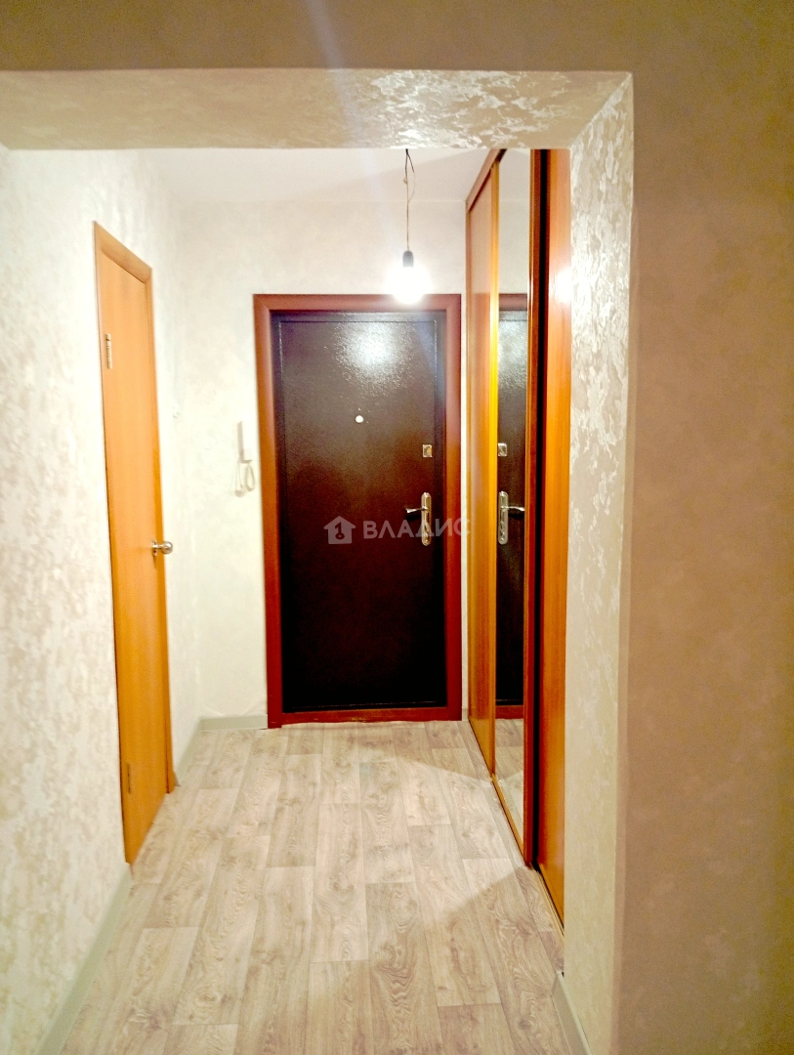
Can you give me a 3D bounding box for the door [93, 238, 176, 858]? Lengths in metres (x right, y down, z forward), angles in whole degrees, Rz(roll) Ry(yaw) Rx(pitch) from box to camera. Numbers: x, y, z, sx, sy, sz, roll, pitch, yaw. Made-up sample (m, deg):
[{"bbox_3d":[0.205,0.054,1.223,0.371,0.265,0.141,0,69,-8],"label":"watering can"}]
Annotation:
[{"bbox_3d":[-0.960,0.063,2.978,0.080,2.083,0.707,-1,6,-3],"label":"door"}]

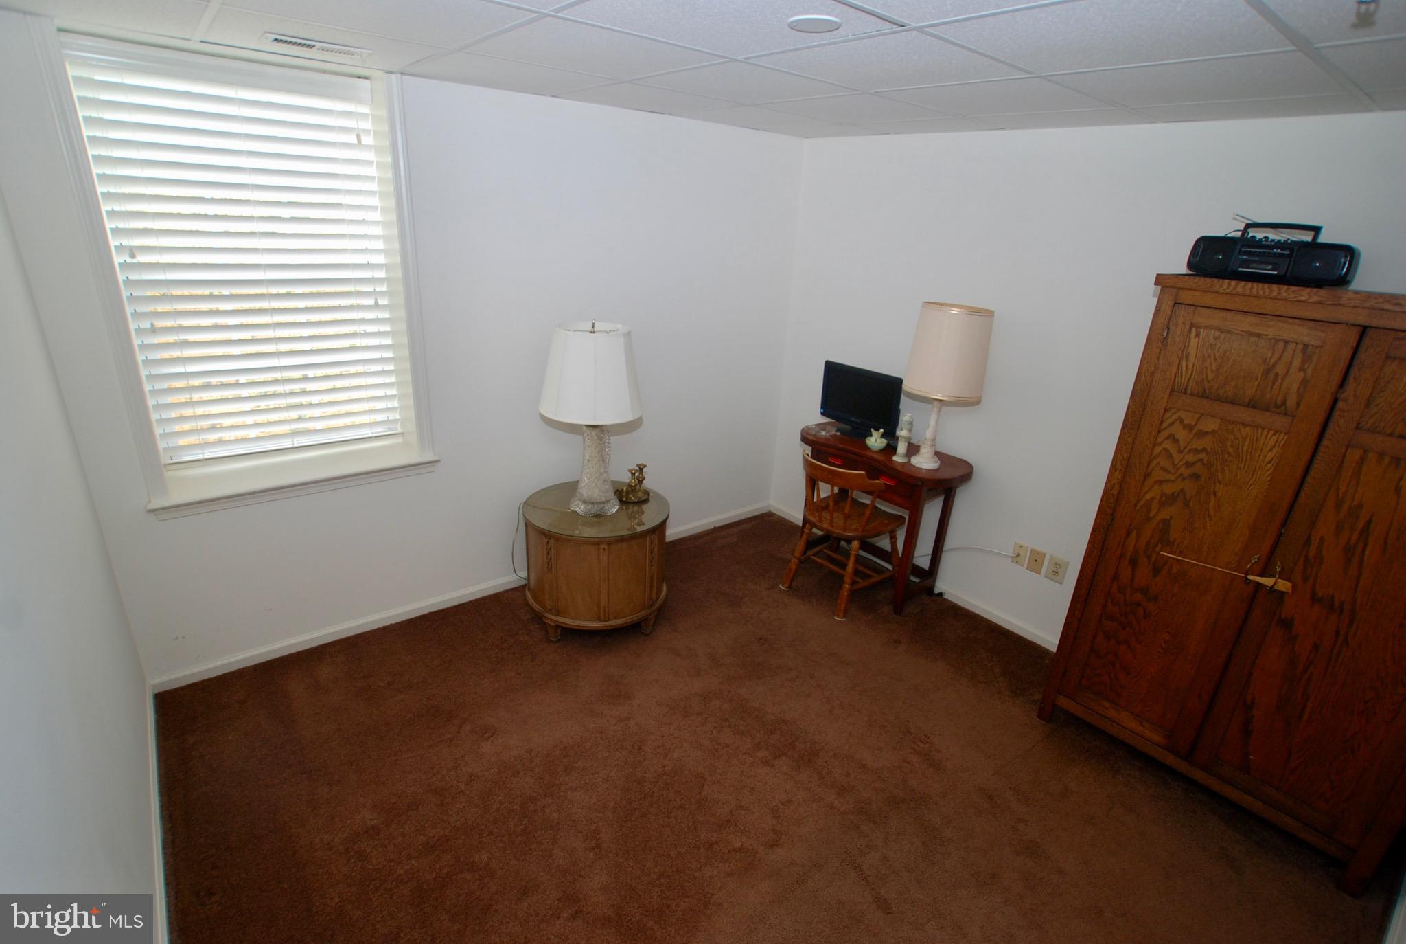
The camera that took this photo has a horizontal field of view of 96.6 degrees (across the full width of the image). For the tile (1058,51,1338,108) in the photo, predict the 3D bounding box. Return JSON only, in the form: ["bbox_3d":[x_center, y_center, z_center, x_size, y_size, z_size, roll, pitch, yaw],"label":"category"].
[{"bbox_3d":[1.433,-1.134,1.816,0.600,0.025,0.600,-14,29,-36],"label":"tile"}]

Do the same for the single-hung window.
[{"bbox_3d":[-1.638,-0.677,2.434,0.980,1.570,0.140,-14,29,-36],"label":"single-hung window"}]

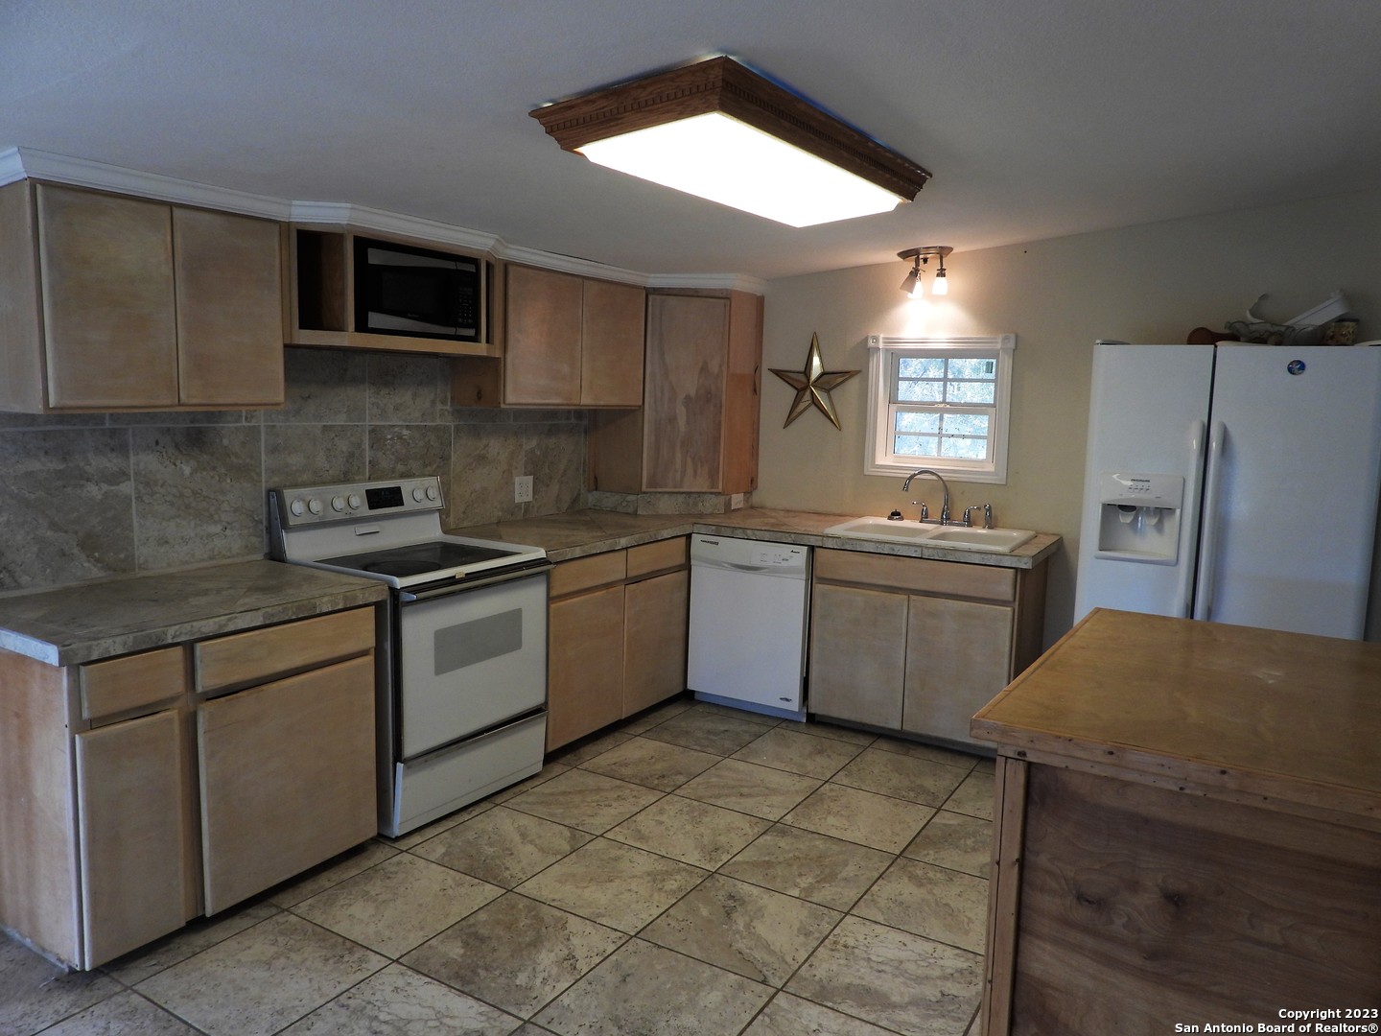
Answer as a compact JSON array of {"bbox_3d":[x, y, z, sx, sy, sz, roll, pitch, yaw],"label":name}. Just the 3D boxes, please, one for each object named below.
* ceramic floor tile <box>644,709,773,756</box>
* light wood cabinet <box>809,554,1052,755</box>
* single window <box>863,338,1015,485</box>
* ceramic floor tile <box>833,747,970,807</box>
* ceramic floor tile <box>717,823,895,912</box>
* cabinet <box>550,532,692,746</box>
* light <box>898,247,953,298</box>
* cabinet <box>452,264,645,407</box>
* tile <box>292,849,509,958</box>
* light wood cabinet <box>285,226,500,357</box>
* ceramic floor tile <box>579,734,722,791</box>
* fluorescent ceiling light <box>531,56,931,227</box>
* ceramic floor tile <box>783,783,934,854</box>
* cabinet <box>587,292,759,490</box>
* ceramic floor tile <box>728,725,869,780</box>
[{"bbox_3d":[0.080,0.992,4.420,0.453,0.010,0.450,6,8,31],"label":"ceramic floor tile"},{"bbox_3d":[1.115,0.553,4.543,0.950,0.817,0.600,6,8,31],"label":"light wood cabinet"},{"bbox_3d":[1.263,-0.564,4.911,0.757,0.735,0.100,6,8,31],"label":"single window"},{"bbox_3d":[0.869,1.067,3.947,0.453,0.010,0.450,6,8,31],"label":"ceramic floor tile"},{"bbox_3d":[0.394,1.149,3.174,0.454,0.010,0.454,5,8,31],"label":"ceramic floor tile"},{"bbox_3d":[-0.547,0.517,4.537,0.620,0.815,1.095,6,8,31],"label":"cabinet"},{"bbox_3d":[1.125,-1.180,4.646,0.250,0.220,0.240,6,8,31],"label":"light"},{"bbox_3d":[-0.650,-0.847,4.630,0.310,0.617,1.080,6,8,31],"label":"cabinet"},{"bbox_3d":[-0.874,1.159,2.887,0.453,0.010,0.450,6,8,31],"label":"tile"},{"bbox_3d":[-1.134,-0.817,3.558,0.400,0.410,0.990,5,8,31],"label":"light wood cabinet"},{"bbox_3d":[-0.154,1.036,4.035,0.454,0.010,0.454,5,8,31],"label":"ceramic floor tile"},{"bbox_3d":[0.208,-1.033,2.828,0.563,0.105,1.342,-1,5,32],"label":"fluorescent ceiling light"},{"bbox_3d":[0.631,1.110,3.562,0.454,0.010,0.454,5,8,31],"label":"ceramic floor tile"},{"bbox_3d":[-0.087,-0.696,5.300,0.880,1.059,0.670,0,7,-13],"label":"cabinet"},{"bbox_3d":[0.474,1.030,4.184,0.453,0.010,0.450,6,8,31],"label":"ceramic floor tile"}]

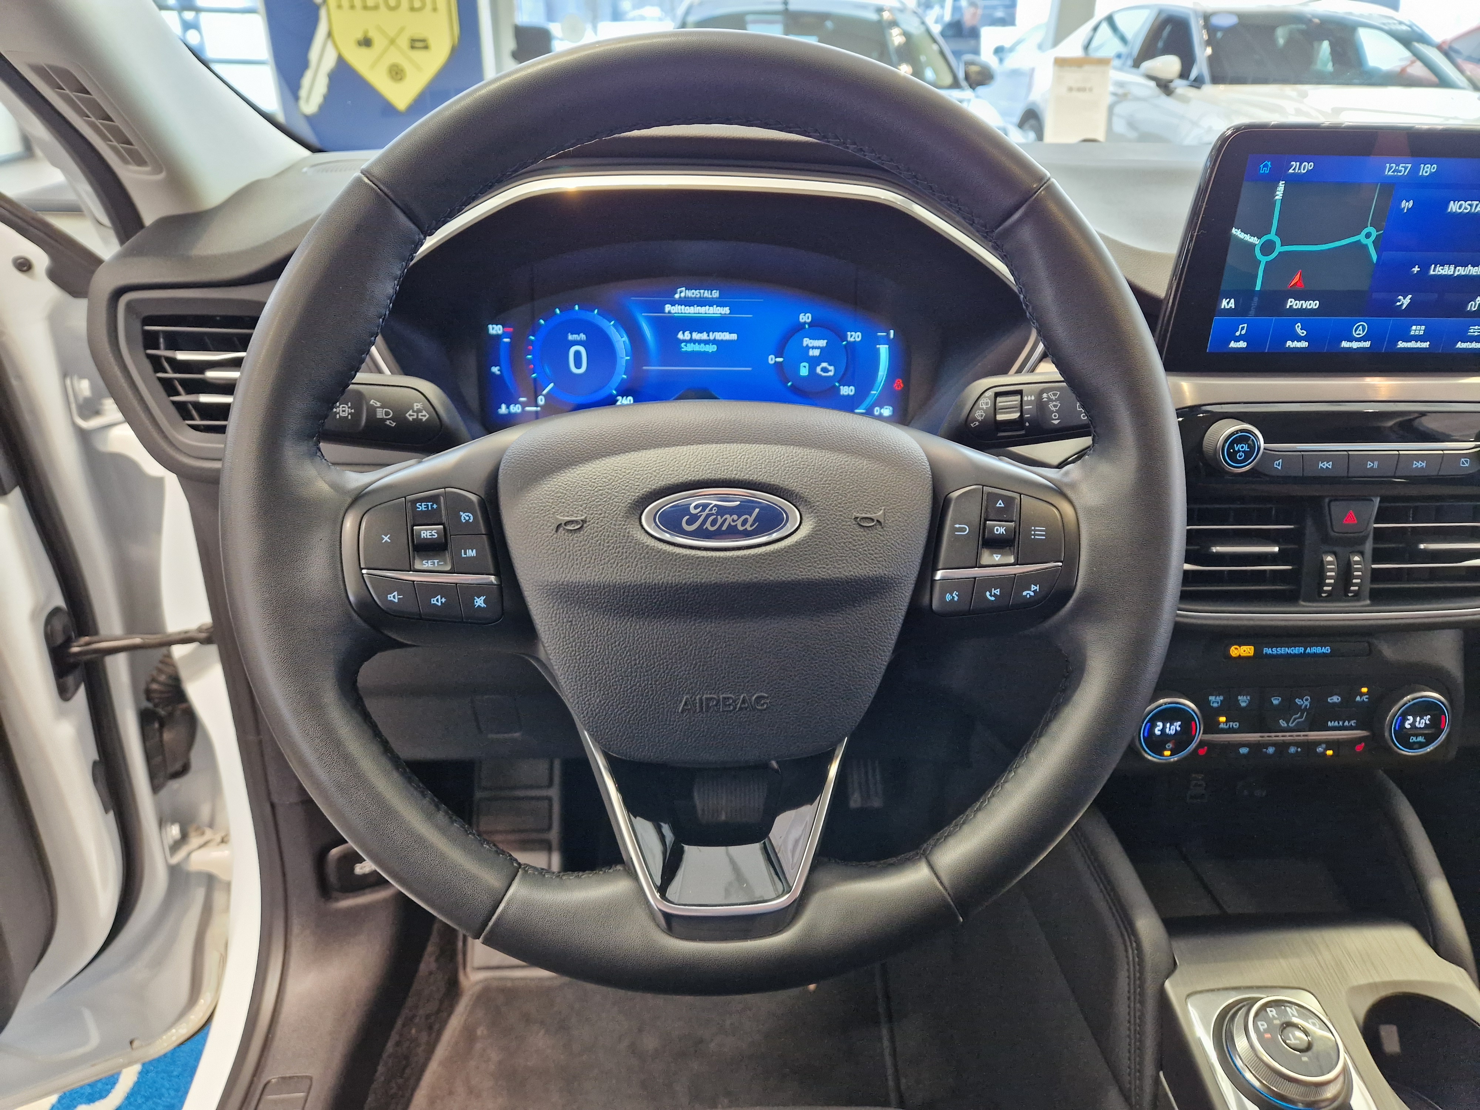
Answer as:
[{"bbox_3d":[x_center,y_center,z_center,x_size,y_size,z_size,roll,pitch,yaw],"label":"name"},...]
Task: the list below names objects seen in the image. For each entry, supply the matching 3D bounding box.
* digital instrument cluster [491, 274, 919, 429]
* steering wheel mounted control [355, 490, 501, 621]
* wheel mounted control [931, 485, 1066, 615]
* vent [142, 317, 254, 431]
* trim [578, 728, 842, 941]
[{"bbox_3d":[-0.029,-0.134,0.658,0.284,0.104,0.020,-1,9,-4],"label":"digital instrument cluster"},{"bbox_3d":[-0.118,0.000,0.374,0.054,0.051,0.018,-1,1,-4],"label":"steering wheel mounted control"},{"bbox_3d":[0.103,-0.002,0.390,0.054,0.051,0.018,-1,1,-4],"label":"wheel mounted control"},{"bbox_3d":[-0.309,-0.109,0.592,0.102,0.071,0.030,0,19,-2],"label":"vent"},{"bbox_3d":[-0.010,0.106,0.379,0.099,0.076,0.028,-1,1,-4],"label":"trim"}]

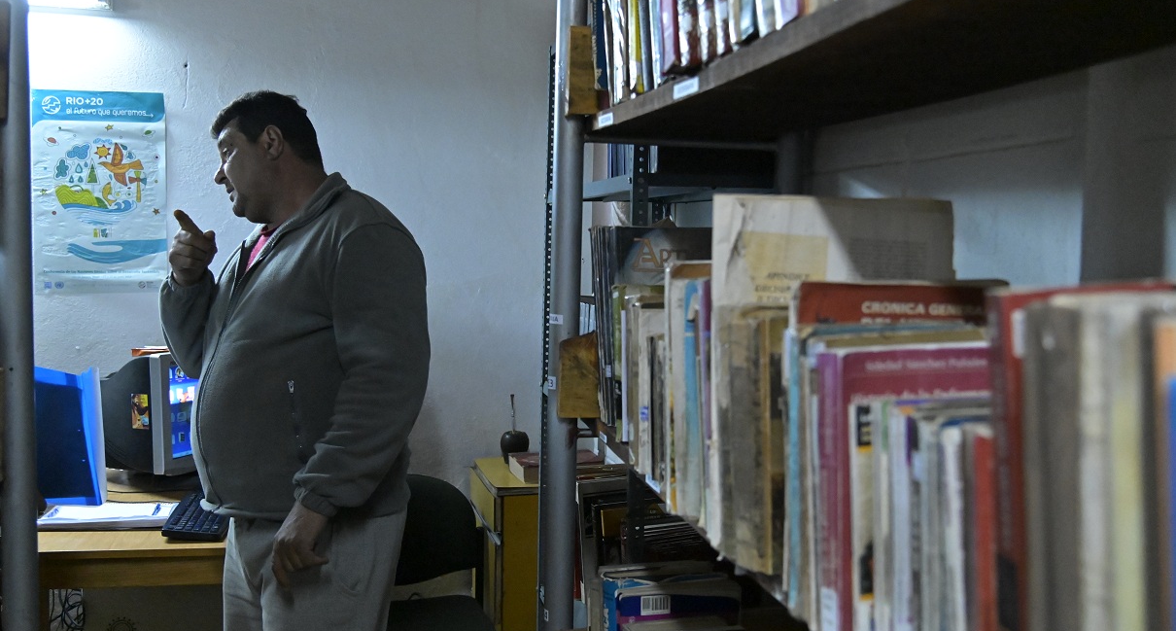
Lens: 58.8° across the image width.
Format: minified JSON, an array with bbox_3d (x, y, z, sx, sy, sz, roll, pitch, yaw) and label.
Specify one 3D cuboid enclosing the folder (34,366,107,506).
[{"bbox_3d":[-1.355,0.310,2.670,0.250,0.345,0.060,1,4,-3],"label":"folder"}]

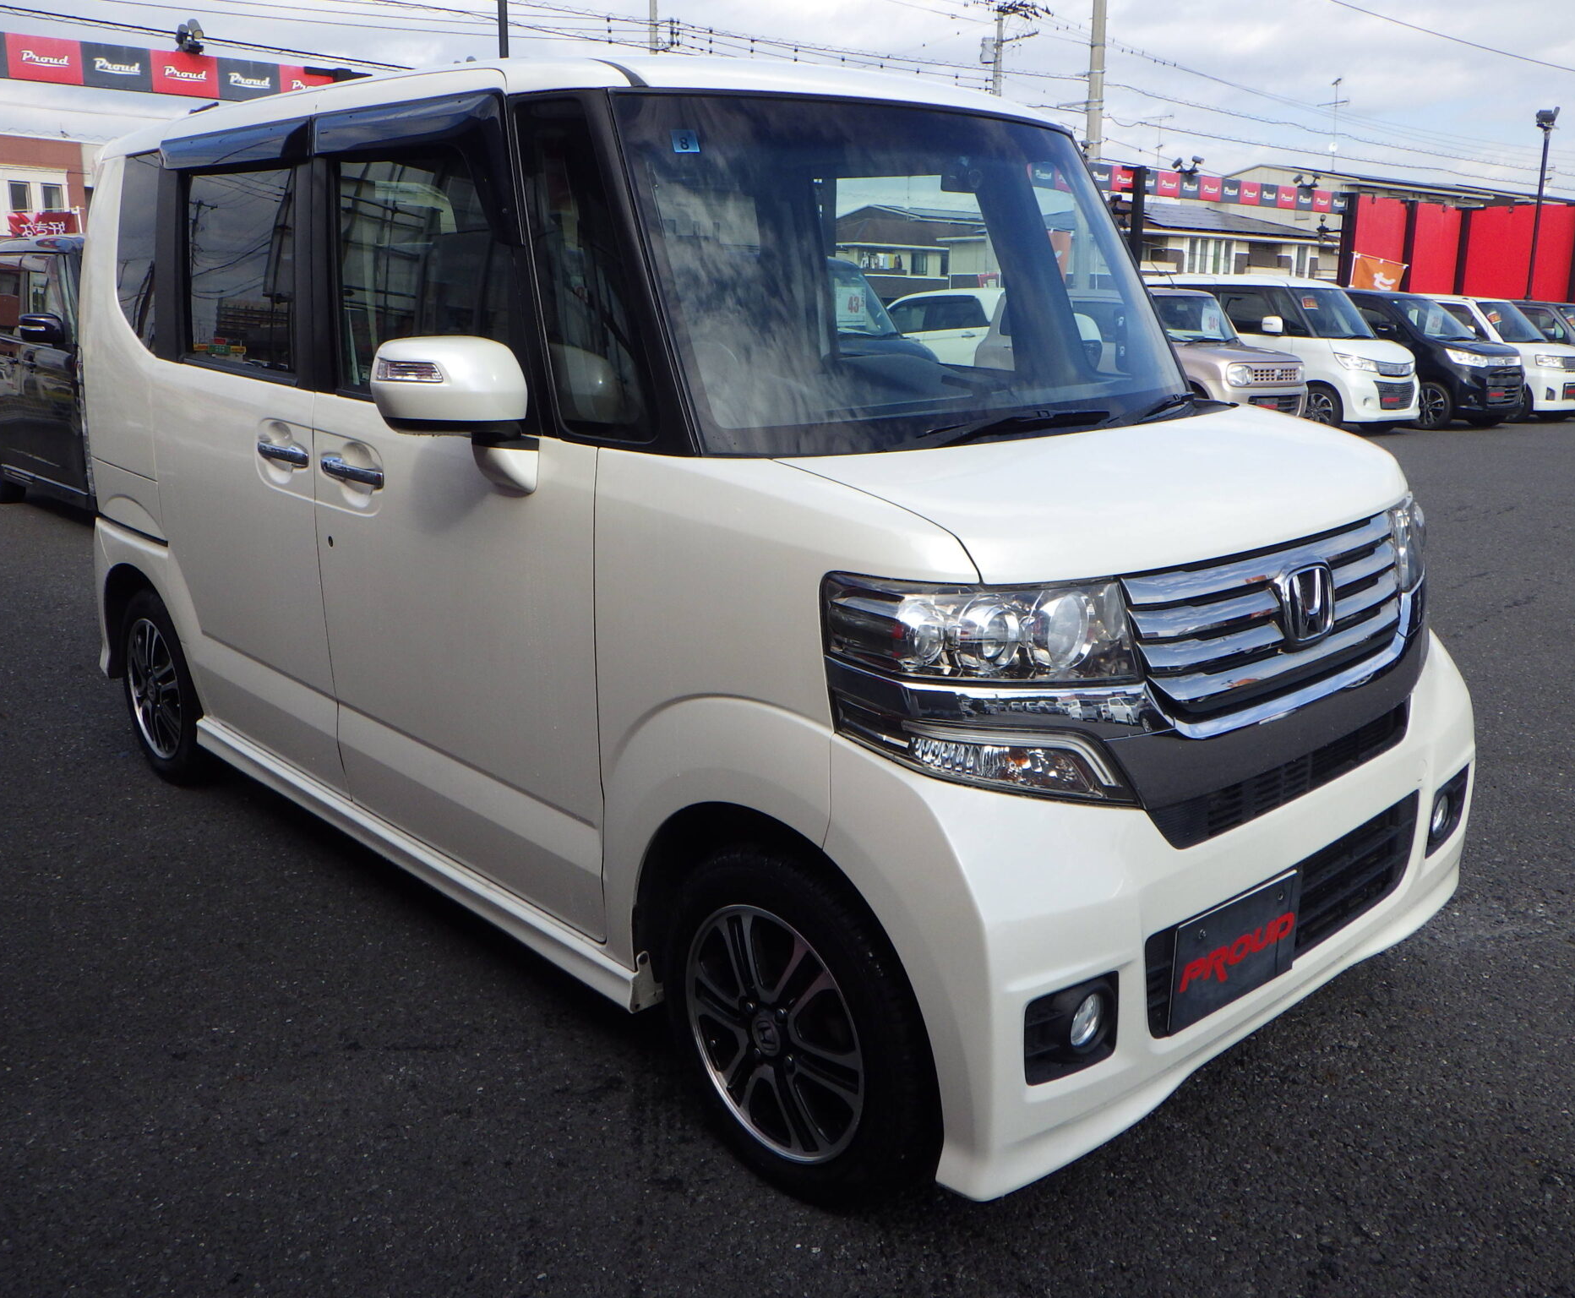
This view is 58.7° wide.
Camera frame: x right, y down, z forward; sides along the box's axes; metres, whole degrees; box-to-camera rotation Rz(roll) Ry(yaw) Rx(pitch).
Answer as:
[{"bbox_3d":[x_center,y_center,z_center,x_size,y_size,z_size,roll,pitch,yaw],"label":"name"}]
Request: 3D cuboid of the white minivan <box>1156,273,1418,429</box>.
[{"bbox_3d":[5.534,-3.439,16.361,1.475,1.735,3.395,-10,16,-38],"label":"white minivan"}]

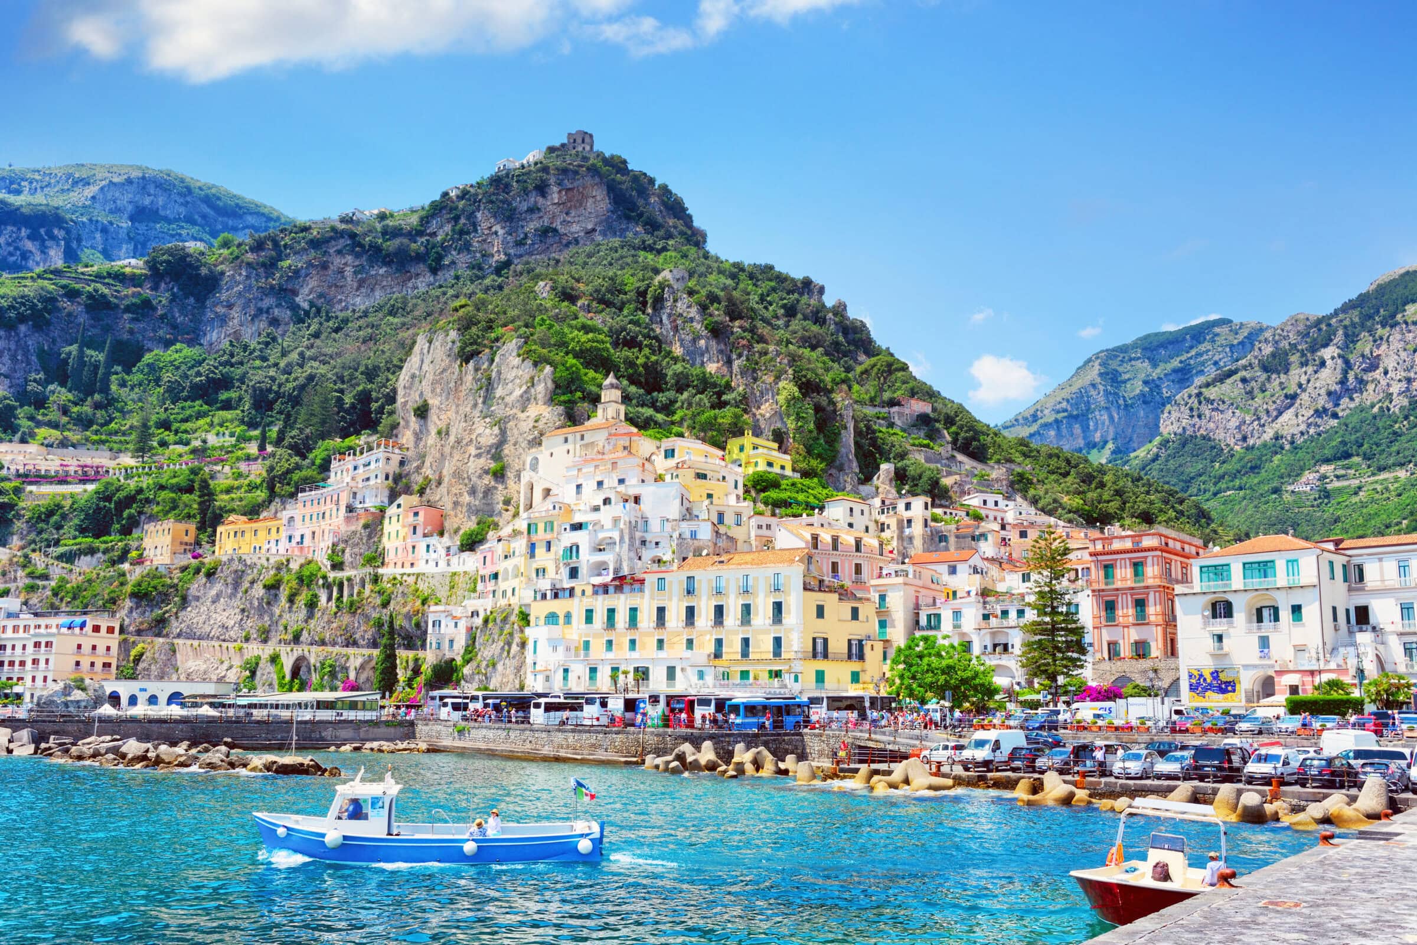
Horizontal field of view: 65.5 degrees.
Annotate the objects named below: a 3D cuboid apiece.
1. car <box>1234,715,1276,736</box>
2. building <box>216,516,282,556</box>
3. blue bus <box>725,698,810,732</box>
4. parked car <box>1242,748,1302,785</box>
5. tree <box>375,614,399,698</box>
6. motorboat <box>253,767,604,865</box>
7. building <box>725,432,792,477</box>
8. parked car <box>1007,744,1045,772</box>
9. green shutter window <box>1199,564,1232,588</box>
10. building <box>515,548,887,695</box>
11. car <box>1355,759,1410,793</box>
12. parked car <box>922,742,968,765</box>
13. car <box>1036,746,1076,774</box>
[{"bbox_3d":[42.443,19.569,85.500,1.720,1.480,4.100,-11,-16,44],"label":"car"},{"bbox_3d":[-95.065,14.461,235.721,19.000,7.700,8.500,-5,-12,25],"label":"building"},{"bbox_3d":[5.475,22.038,100.000,7.900,2.950,2.350,9,-14,-36],"label":"blue bus"},{"bbox_3d":[30.836,15.926,59.957,1.750,1.810,4.200,-10,-15,44],"label":"parked car"},{"bbox_3d":[-42.386,24.553,145.000,2.800,12.500,2.800,1,-11,0],"label":"tree"},{"bbox_3d":[-9.650,11.744,38.300,12.100,3.300,3.100,0,-11,-1],"label":"motorboat"},{"bbox_3d":[9.148,-2.413,197.000,6.500,8.000,11.500,-11,-16,43],"label":"building"},{"bbox_3d":[20.416,17.767,68.437,1.780,1.540,4.300,-8,-14,36],"label":"parked car"},{"bbox_3d":[47.777,9.730,104.000,2.900,2.200,0.200,-11,-16,43],"label":"green shutter window"},{"bbox_3d":[-0.969,20.760,136.000,41.000,19.300,15.000,-5,-13,26],"label":"building"},{"bbox_3d":[33.295,14.912,54.300,1.720,1.480,3.950,-9,-15,40],"label":"car"},{"bbox_3d":[16.448,19.480,76.344,1.580,1.550,3.550,7,-13,-31],"label":"parked car"},{"bbox_3d":[20.918,16.922,65.000,1.700,1.470,3.950,-10,-15,42],"label":"car"}]

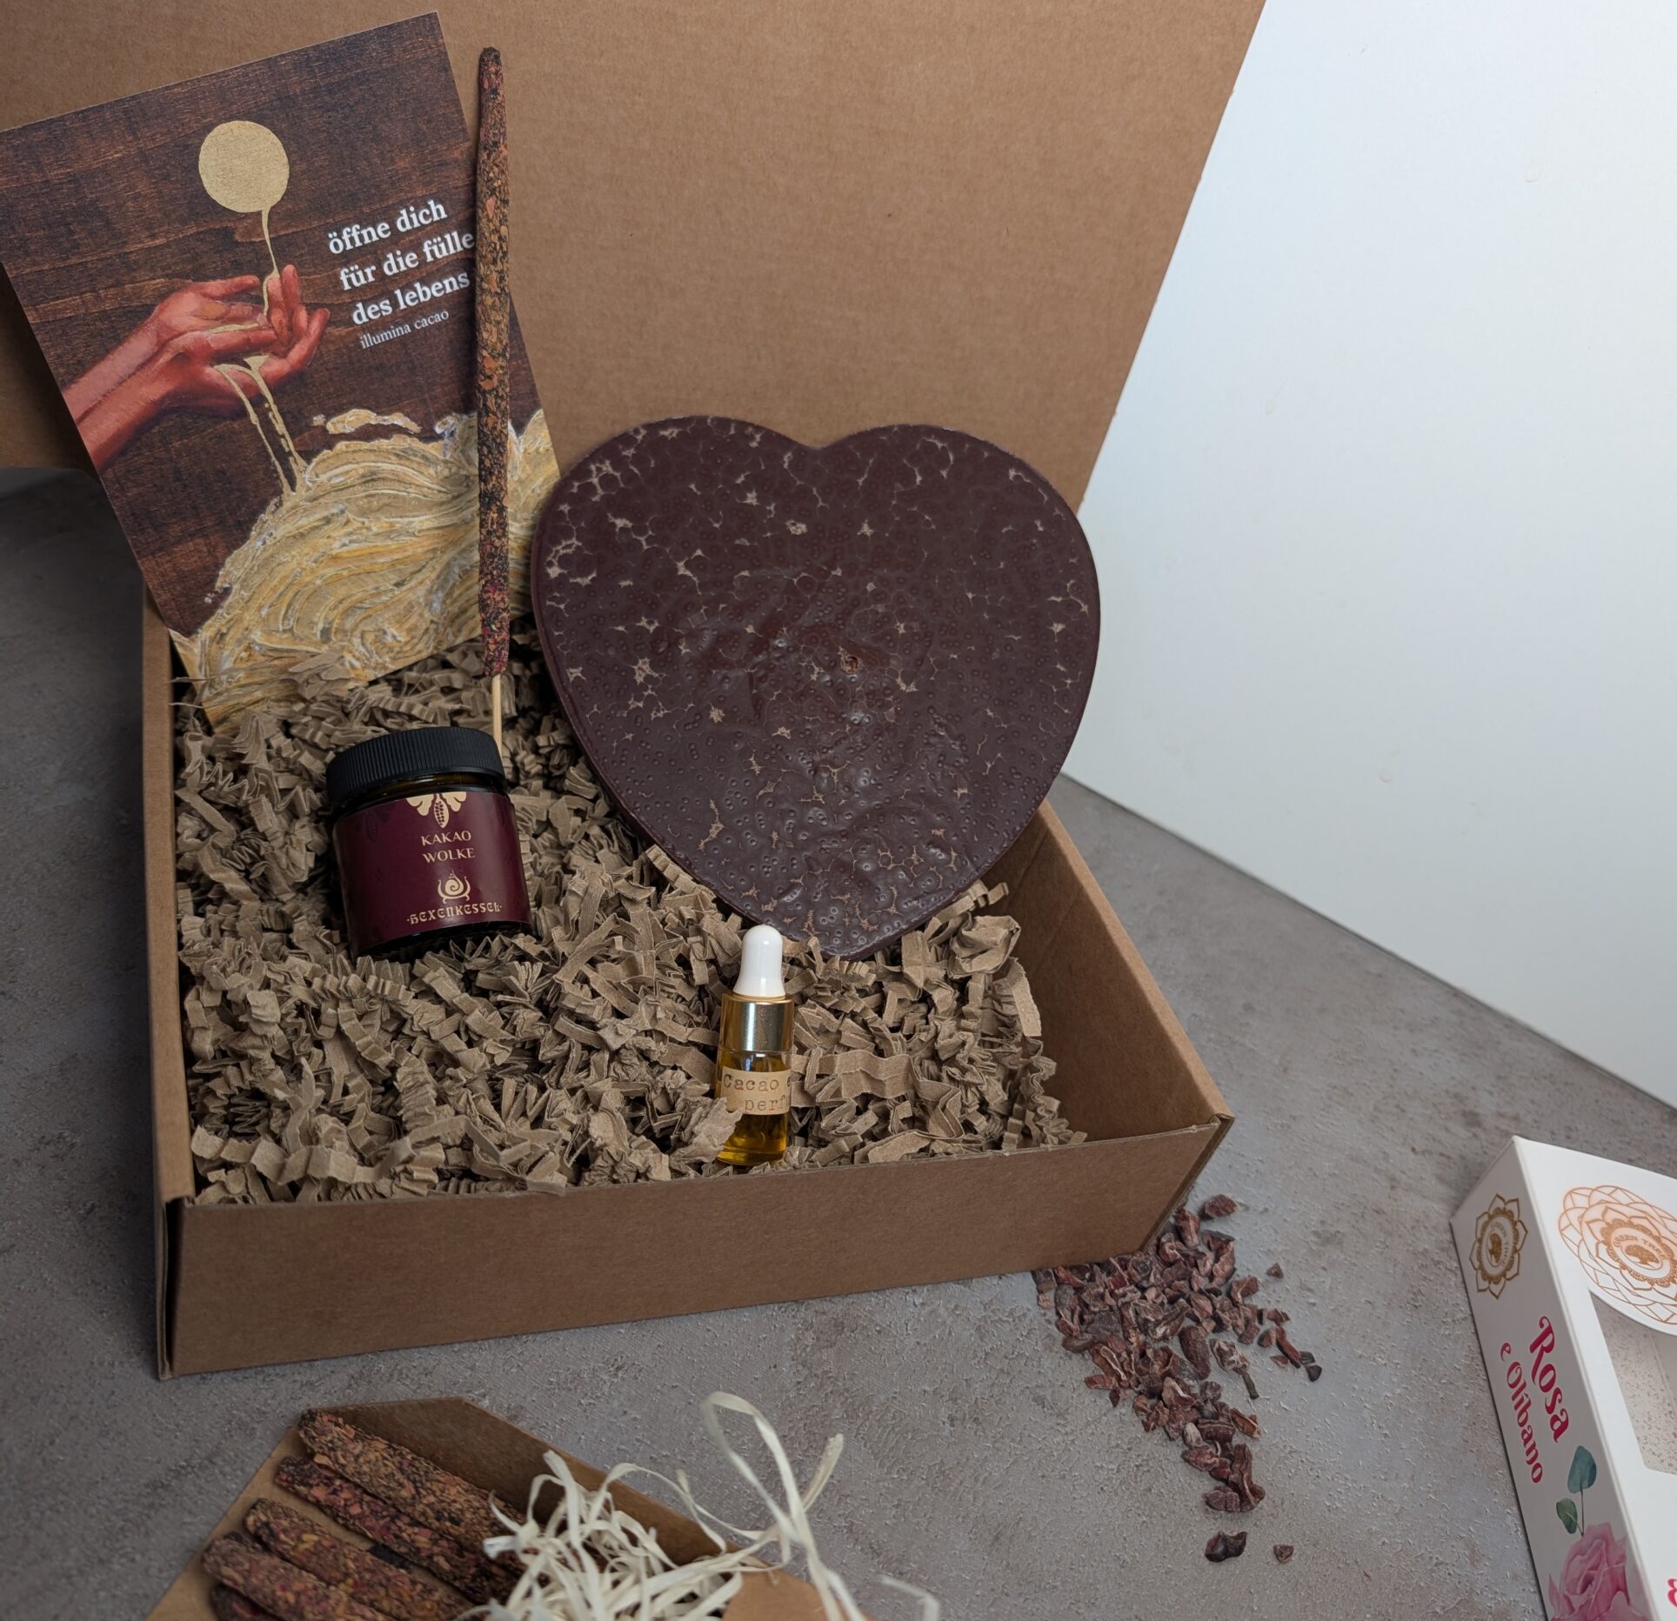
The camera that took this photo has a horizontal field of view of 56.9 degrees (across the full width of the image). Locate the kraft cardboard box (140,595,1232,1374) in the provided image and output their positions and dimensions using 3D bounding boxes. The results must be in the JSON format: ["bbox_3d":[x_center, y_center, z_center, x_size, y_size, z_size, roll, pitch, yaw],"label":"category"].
[{"bbox_3d":[-0.050,0.017,0.385,0.222,0.053,0.208,1,41,-26],"label":"kraft cardboard box"}]

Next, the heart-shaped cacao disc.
[{"bbox_3d":[-0.003,-0.032,0.398,0.149,0.016,0.140,-1,79,-14],"label":"heart-shaped cacao disc"}]

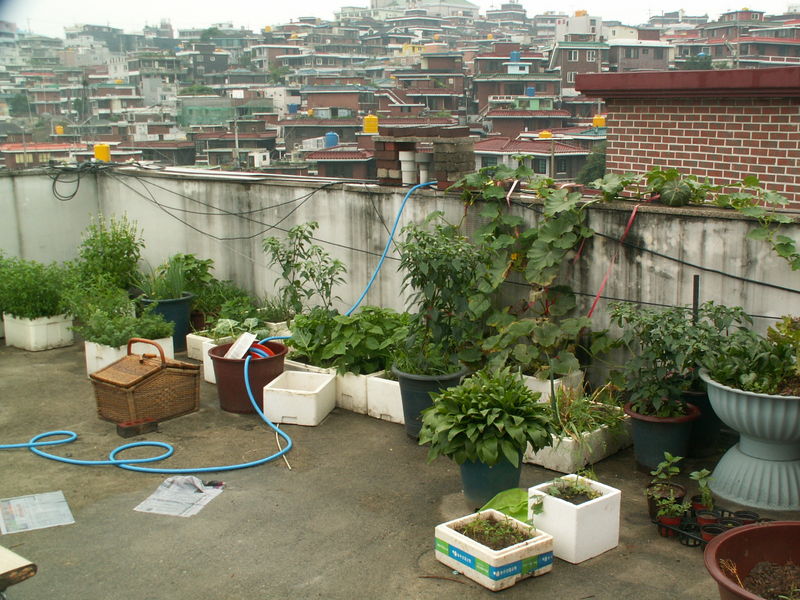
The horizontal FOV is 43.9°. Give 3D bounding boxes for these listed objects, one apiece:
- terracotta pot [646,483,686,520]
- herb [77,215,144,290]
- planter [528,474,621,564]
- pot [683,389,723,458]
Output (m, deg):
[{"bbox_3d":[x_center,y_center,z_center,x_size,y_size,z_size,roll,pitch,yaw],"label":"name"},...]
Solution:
[{"bbox_3d":[1.062,0.818,3.933,0.154,0.134,0.154,0,11,0],"label":"terracotta pot"},{"bbox_3d":[-2.187,-0.359,7.507,0.483,0.574,0.450,0,10,0],"label":"herb"},{"bbox_3d":[0.653,0.815,3.726,0.241,0.217,0.236,-9,14,-38],"label":"planter"},{"bbox_3d":[1.424,0.574,4.716,0.280,0.314,0.280,0,11,0],"label":"pot"}]

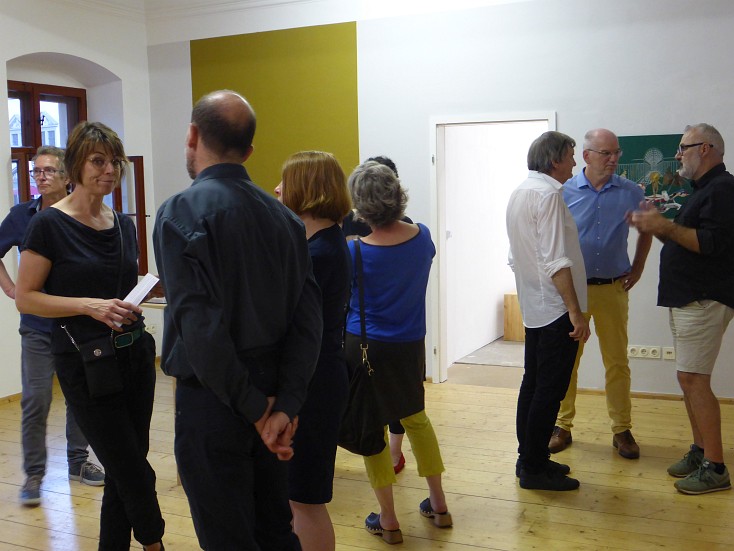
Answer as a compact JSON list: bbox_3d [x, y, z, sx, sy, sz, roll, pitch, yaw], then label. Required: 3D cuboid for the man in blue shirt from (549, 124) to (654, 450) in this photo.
[{"bbox_3d":[1.269,0.095,4.864,0.580,1.800,0.380,-1,5,6],"label":"man in blue shirt"}]

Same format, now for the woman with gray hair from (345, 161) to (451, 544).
[{"bbox_3d":[0.117,0.313,3.777,0.510,1.600,0.400,-3,5,-19],"label":"woman with gray hair"}]

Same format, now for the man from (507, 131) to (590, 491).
[{"bbox_3d":[0.910,0.168,4.343,0.400,1.760,0.500,-2,5,-14],"label":"man"}]

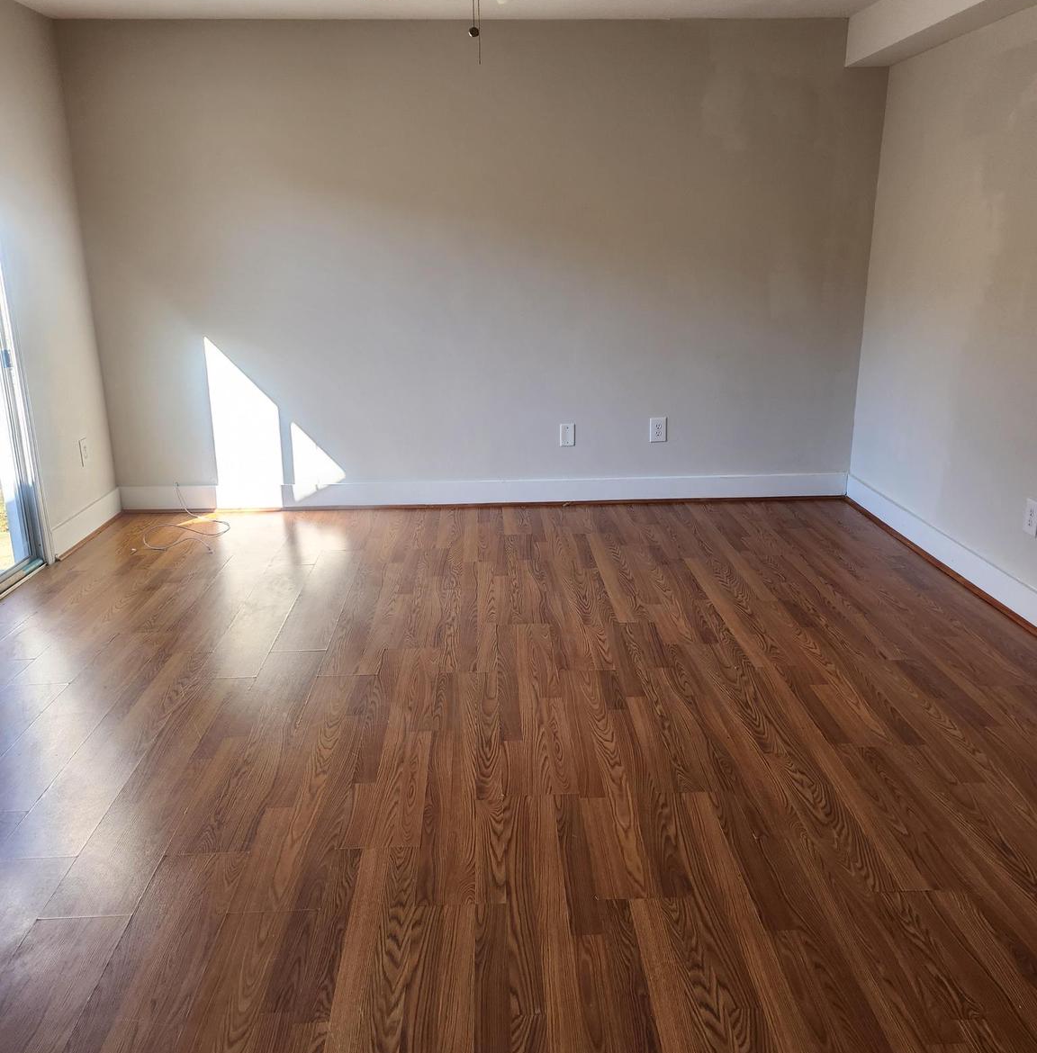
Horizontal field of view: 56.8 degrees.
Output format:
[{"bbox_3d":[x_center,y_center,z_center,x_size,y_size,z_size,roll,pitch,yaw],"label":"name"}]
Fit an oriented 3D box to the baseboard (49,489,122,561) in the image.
[{"bbox_3d":[-2.166,-0.023,4.821,0.020,0.145,0.855,-1,17,-2],"label":"baseboard"}]

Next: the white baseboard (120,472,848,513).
[{"bbox_3d":[-0.172,-0.190,5.309,4.000,0.145,0.020,-1,17,-2],"label":"white baseboard"}]

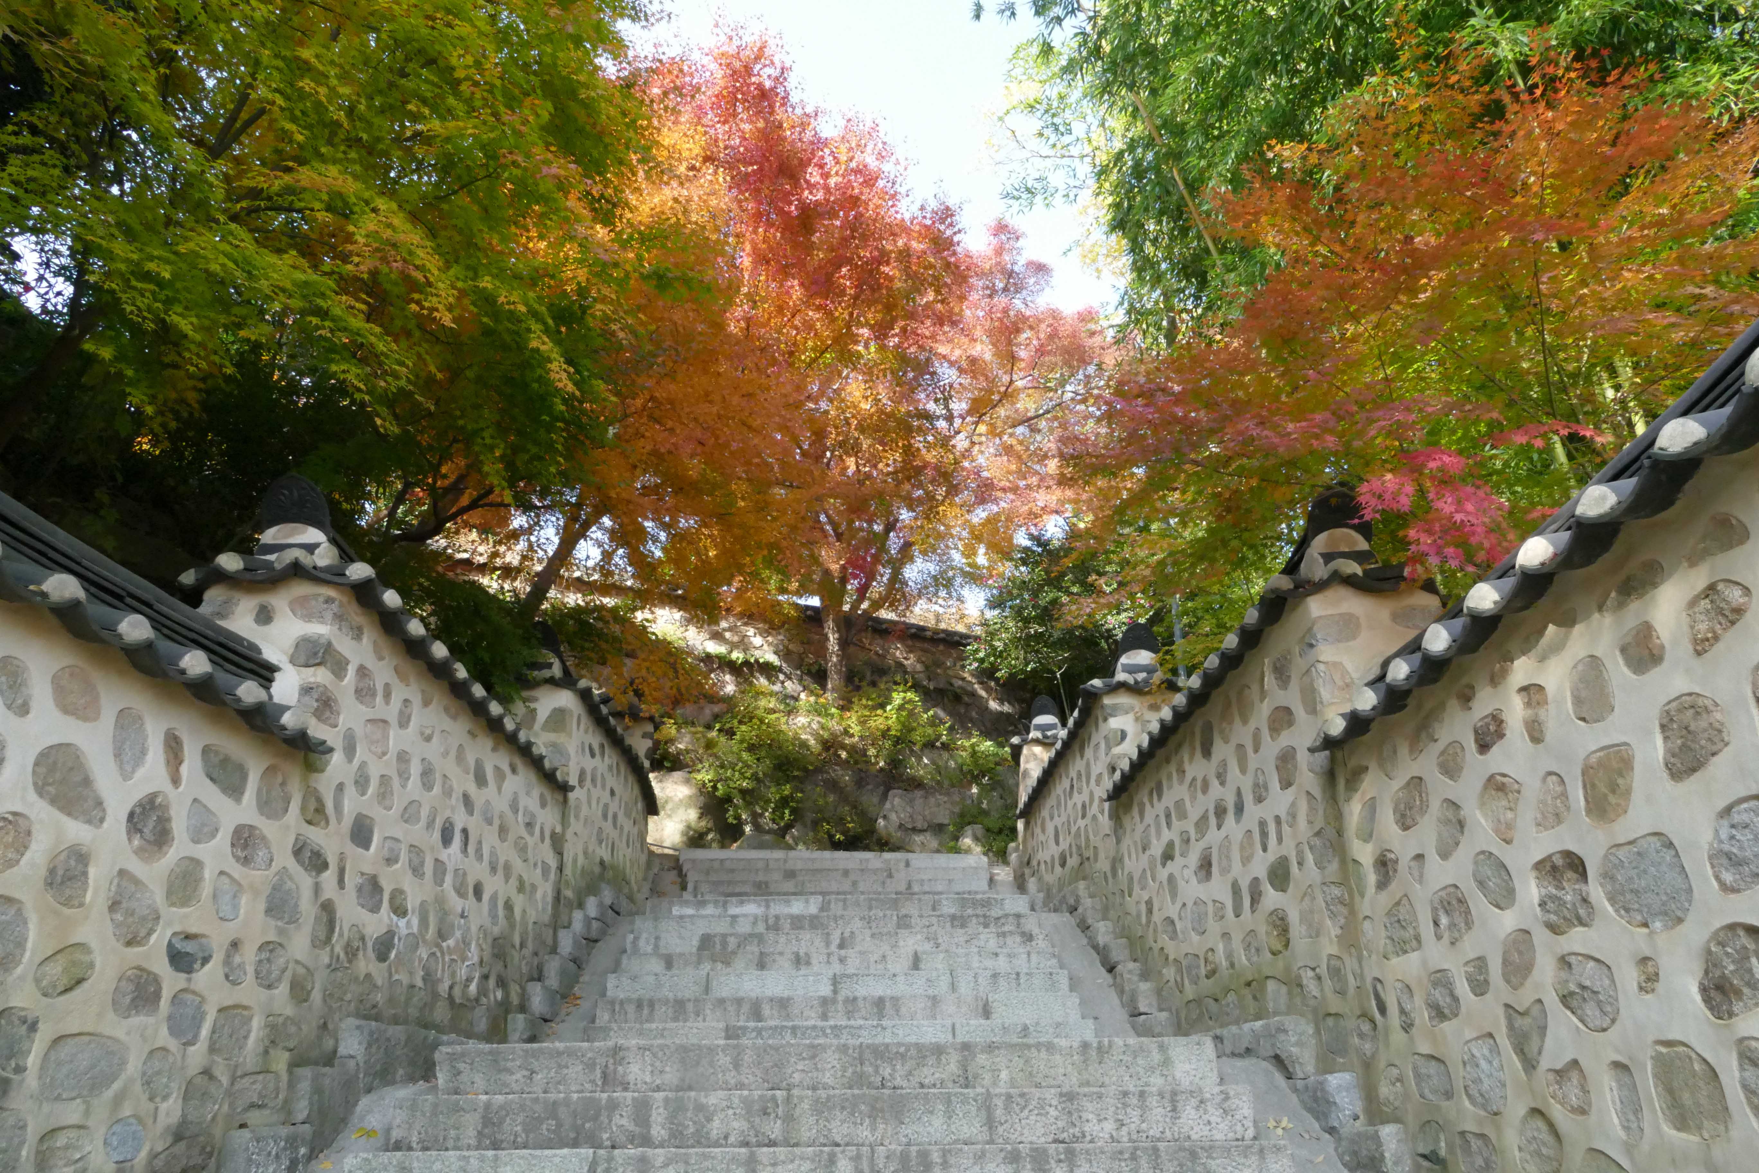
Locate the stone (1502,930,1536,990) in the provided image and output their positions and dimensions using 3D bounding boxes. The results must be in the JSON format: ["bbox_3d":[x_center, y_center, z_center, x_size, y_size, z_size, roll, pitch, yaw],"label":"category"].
[{"bbox_3d":[1.550,0.884,2.901,0.091,0.138,0.142,-1,-22,0],"label":"stone"}]

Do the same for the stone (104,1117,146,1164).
[{"bbox_3d":[-1.860,1.346,2.966,0.079,0.105,0.197,0,-23,-1],"label":"stone"}]

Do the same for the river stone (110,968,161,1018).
[{"bbox_3d":[-2.000,1.090,3.270,0.081,0.131,0.217,-1,-23,3],"label":"river stone"}]

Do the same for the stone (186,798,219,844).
[{"bbox_3d":[-1.897,0.657,3.373,0.090,0.118,0.167,-1,-21,0],"label":"stone"}]

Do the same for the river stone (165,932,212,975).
[{"bbox_3d":[-1.989,1.047,3.495,0.075,0.108,0.227,-1,-23,3],"label":"river stone"}]

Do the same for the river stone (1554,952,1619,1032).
[{"bbox_3d":[1.616,0.914,2.749,0.097,0.168,0.243,0,-23,0],"label":"river stone"}]

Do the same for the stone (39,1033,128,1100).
[{"bbox_3d":[-2.013,1.207,3.067,0.104,0.148,0.316,-1,-23,3],"label":"stone"}]

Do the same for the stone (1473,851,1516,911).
[{"bbox_3d":[1.576,0.738,3.063,0.101,0.156,0.188,-1,-21,0],"label":"stone"}]

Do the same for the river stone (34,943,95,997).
[{"bbox_3d":[-1.896,0.876,2.791,0.100,0.120,0.197,-1,-22,0],"label":"river stone"}]

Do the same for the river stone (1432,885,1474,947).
[{"bbox_3d":[1.568,0.874,3.240,0.123,0.156,0.231,-1,-22,0],"label":"river stone"}]

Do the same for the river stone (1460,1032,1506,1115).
[{"bbox_3d":[1.615,1.261,3.161,0.125,0.194,0.268,0,-23,-1],"label":"river stone"}]

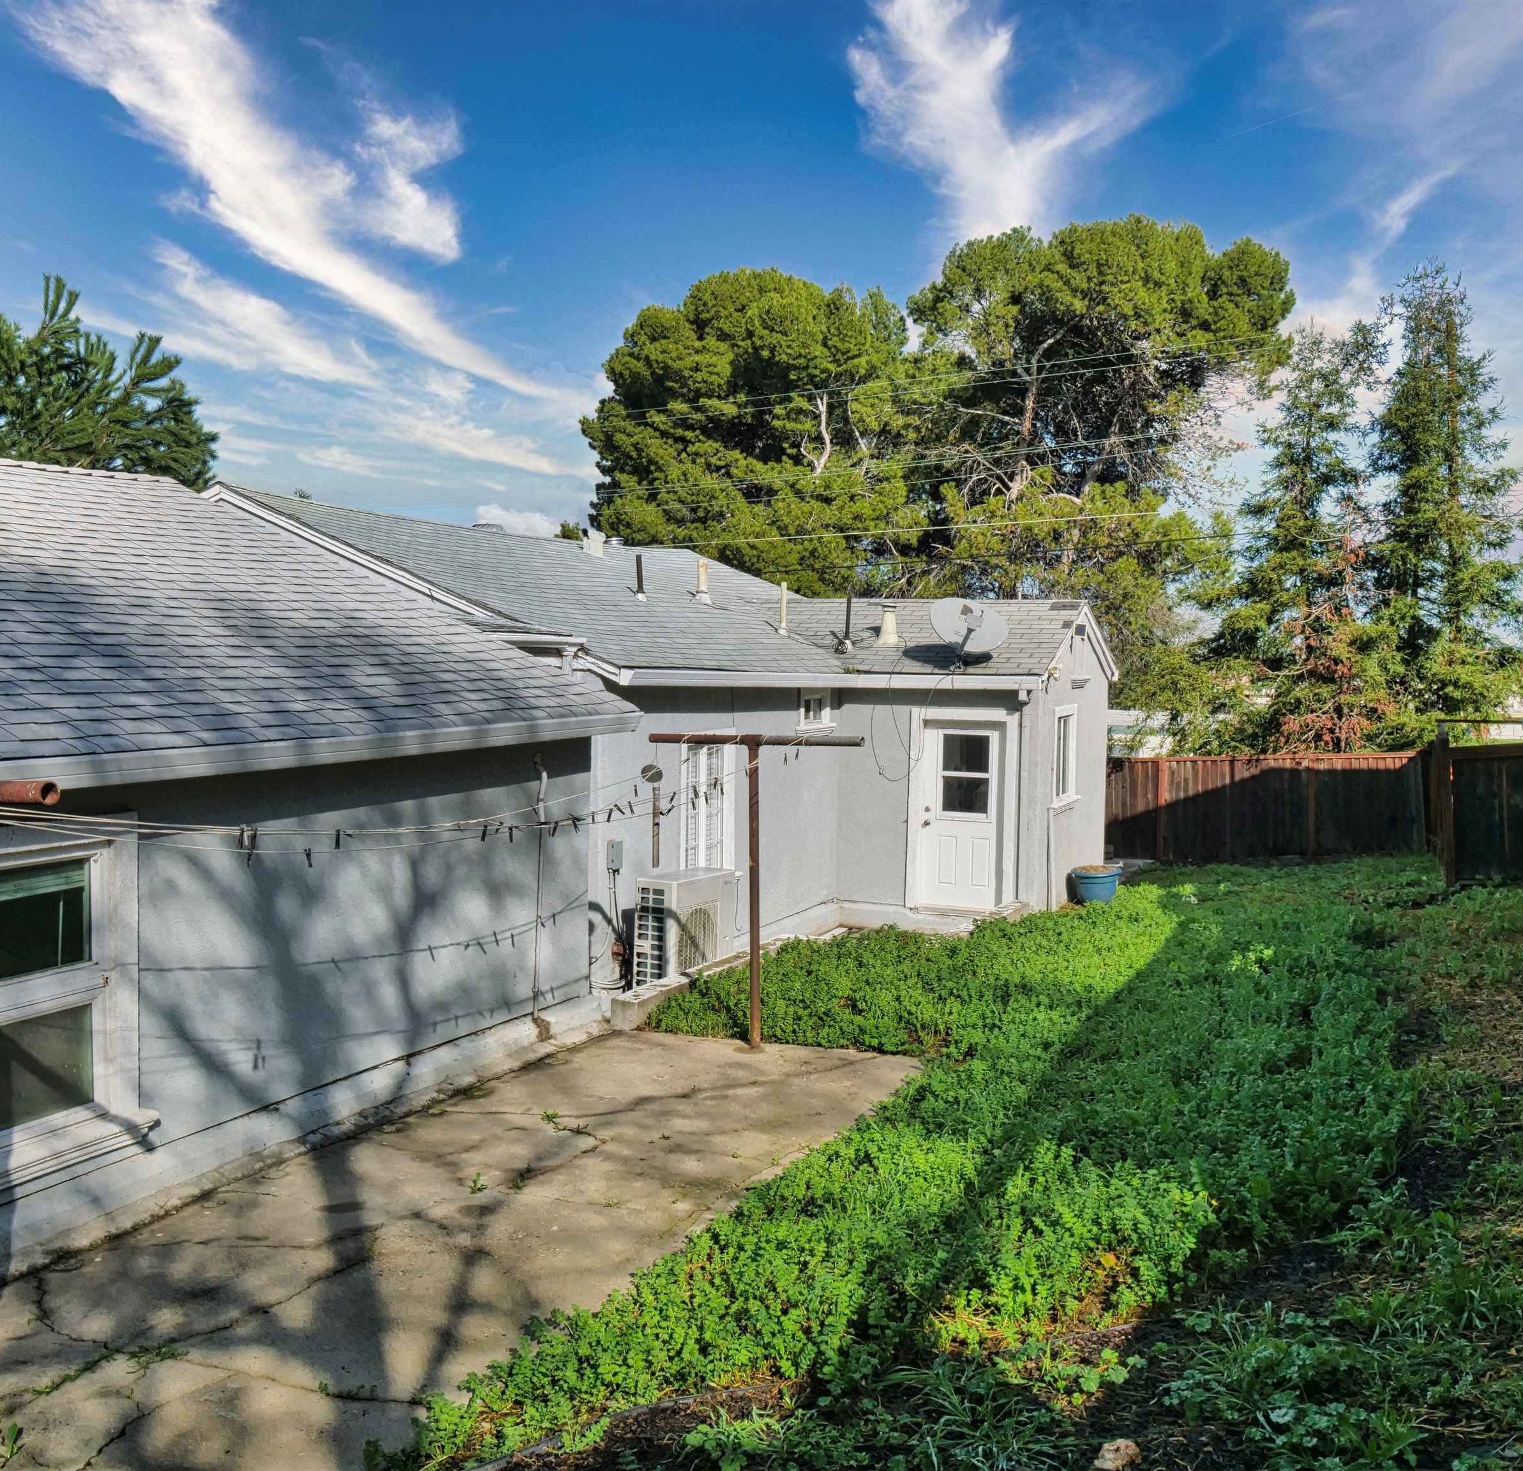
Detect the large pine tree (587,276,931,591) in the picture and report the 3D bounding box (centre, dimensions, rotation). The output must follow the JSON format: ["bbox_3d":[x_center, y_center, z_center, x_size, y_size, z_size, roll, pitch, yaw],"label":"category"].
[{"bbox_3d":[-0.100,-6.300,47.500,10.300,15.800,10.000,0,3,0],"label":"large pine tree"}]

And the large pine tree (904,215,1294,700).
[{"bbox_3d":[9.900,-6.600,46.500,11.400,17.200,10.800,0,3,0],"label":"large pine tree"}]

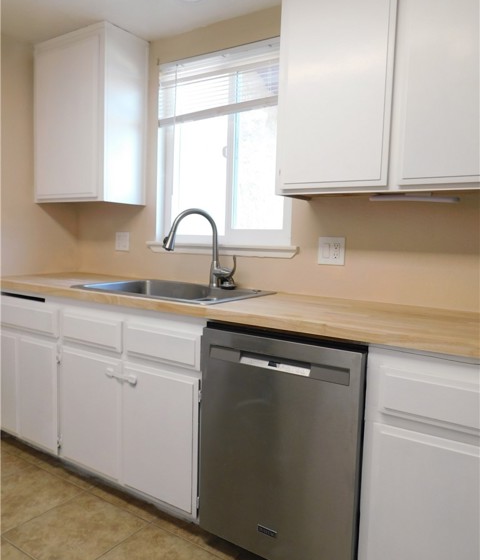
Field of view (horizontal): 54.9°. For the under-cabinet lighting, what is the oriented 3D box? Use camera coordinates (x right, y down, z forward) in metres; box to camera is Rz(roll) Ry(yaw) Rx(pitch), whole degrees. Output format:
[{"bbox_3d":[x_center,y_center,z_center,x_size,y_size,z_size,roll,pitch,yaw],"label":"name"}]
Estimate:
[{"bbox_3d":[0.642,-0.300,1.711,0.325,0.030,0.050,5,6,34],"label":"under-cabinet lighting"}]

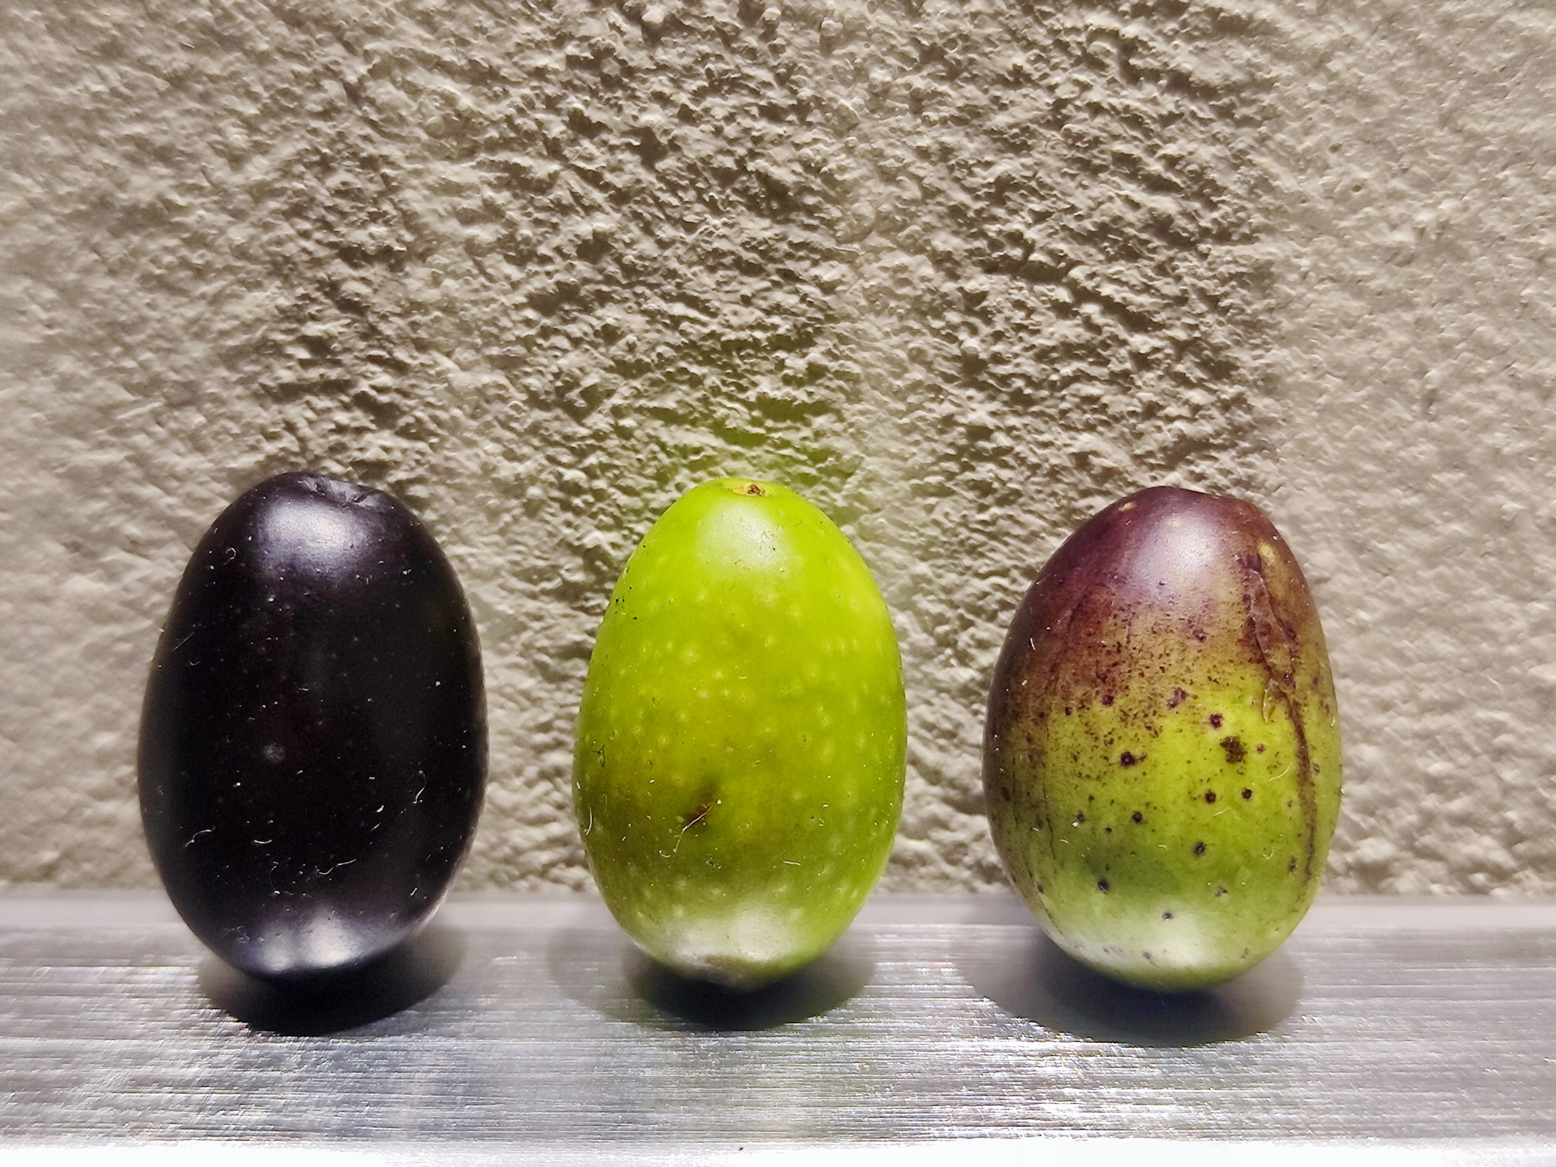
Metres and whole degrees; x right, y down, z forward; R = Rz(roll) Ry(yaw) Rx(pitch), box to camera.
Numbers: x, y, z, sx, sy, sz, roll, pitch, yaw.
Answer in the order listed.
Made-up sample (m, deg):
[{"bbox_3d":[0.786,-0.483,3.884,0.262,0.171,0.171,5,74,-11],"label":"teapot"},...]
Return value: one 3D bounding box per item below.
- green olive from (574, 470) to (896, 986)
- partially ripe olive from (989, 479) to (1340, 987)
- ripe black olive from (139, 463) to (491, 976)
[{"bbox_3d":[-0.002,0.007,0.050,0.016,0.024,0.016,0,5,0],"label":"green olive"},{"bbox_3d":[0.018,0.007,0.050,0.016,0.024,0.016,0,5,0],"label":"partially ripe olive"},{"bbox_3d":[-0.022,0.007,0.050,0.015,0.024,0.015,0,5,0],"label":"ripe black olive"}]

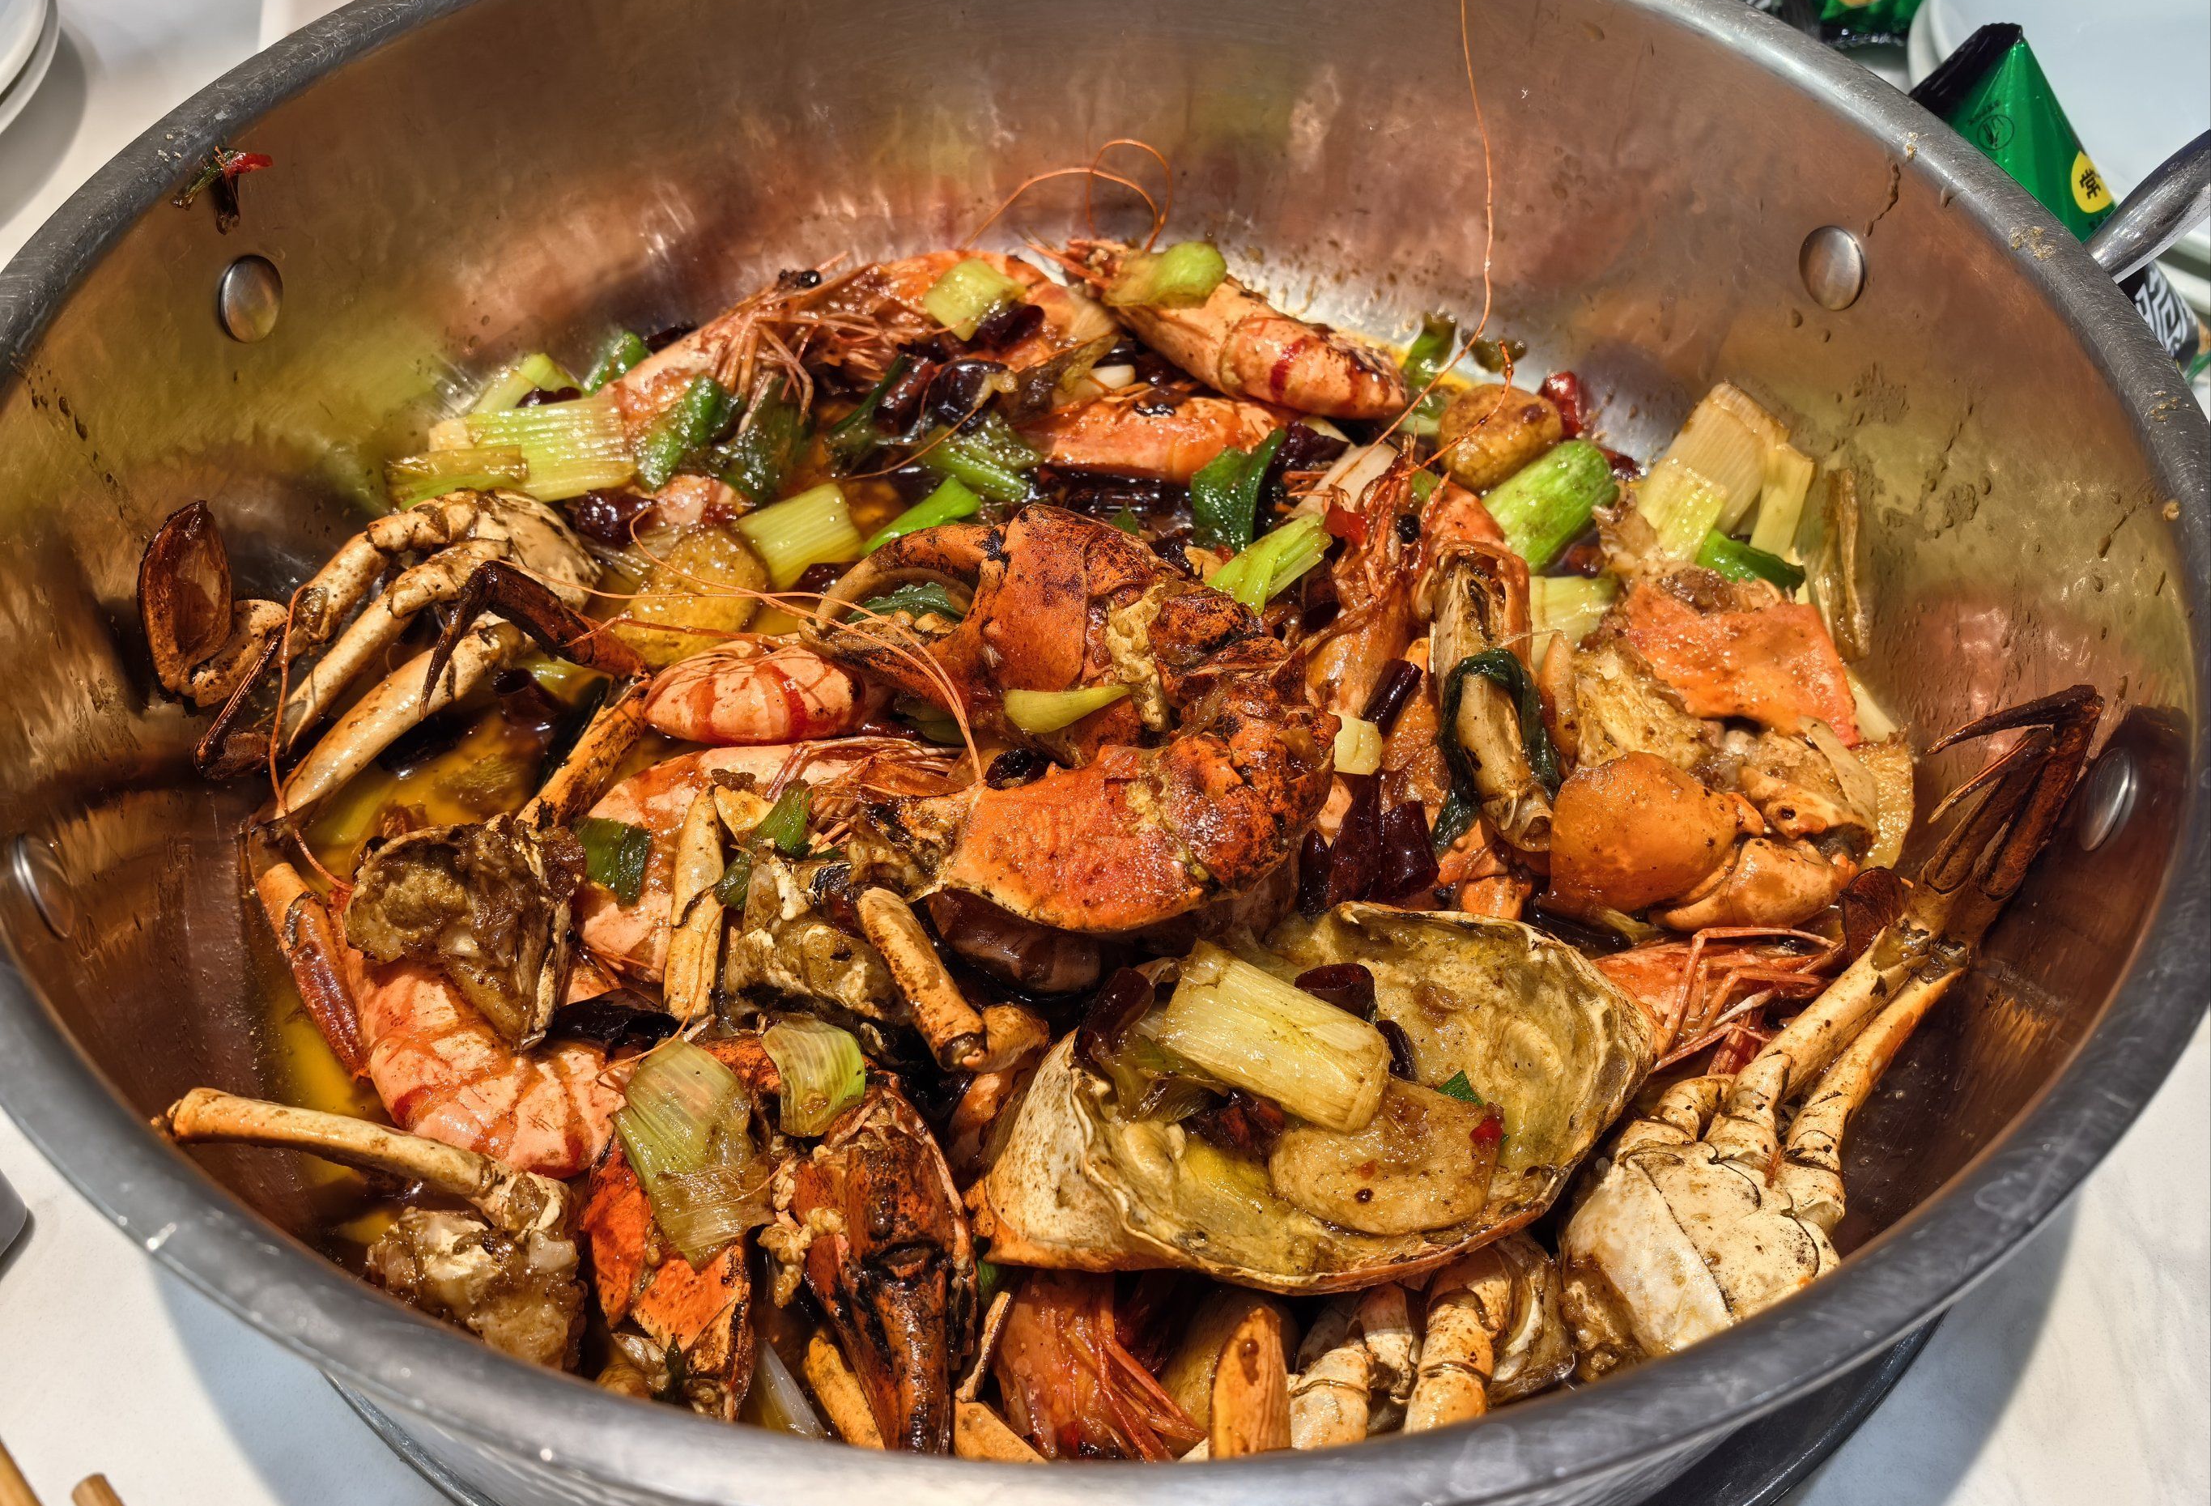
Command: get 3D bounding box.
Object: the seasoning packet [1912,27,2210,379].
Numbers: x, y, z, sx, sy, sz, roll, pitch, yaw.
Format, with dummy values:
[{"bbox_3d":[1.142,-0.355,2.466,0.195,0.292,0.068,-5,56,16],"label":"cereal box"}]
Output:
[{"bbox_3d":[0.227,-0.136,0.424,0.066,0.066,0.075,-37,60,-27],"label":"seasoning packet"}]

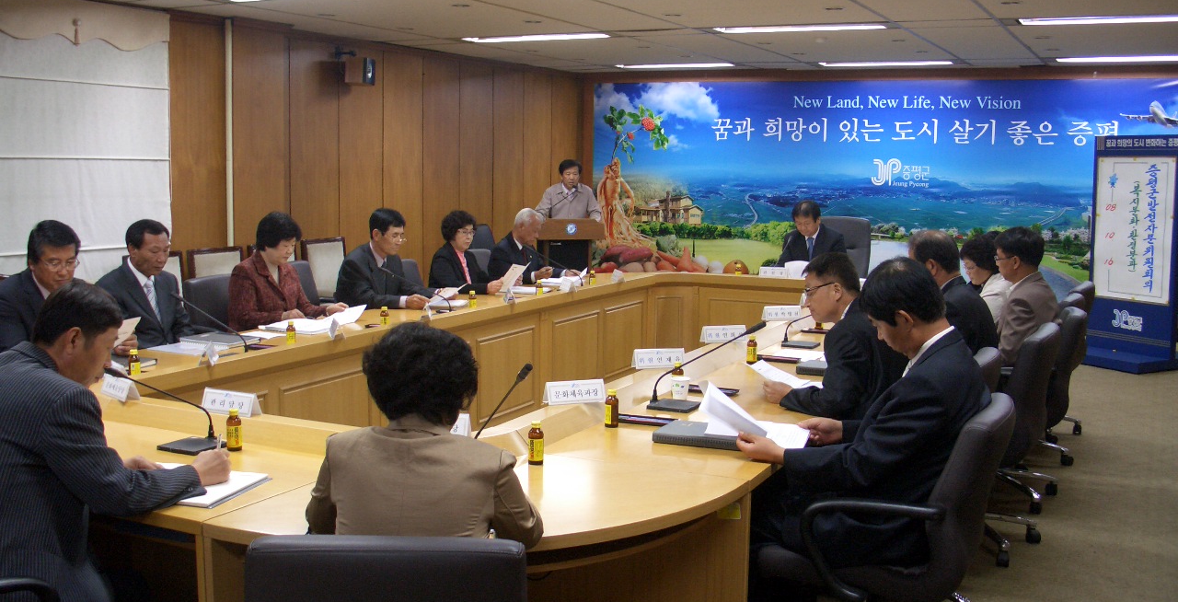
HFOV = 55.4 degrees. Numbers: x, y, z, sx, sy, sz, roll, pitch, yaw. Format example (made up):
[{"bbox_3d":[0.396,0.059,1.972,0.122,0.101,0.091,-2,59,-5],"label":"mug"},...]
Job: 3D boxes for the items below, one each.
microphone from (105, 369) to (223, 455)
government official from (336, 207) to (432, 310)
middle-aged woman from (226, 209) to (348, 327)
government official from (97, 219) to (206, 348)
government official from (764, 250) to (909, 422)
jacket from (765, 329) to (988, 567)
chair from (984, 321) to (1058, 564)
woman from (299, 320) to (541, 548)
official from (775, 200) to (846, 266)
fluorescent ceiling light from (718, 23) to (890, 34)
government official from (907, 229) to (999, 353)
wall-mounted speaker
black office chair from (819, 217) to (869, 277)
[{"bbox_3d":[-1.201,0.306,3.214,0.160,0.280,0.370,6,9,34],"label":"microphone"},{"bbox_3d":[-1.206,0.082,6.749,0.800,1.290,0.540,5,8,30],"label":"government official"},{"bbox_3d":[-1.496,0.207,5.772,0.780,1.270,0.550,6,9,34],"label":"middle-aged woman"},{"bbox_3d":[-1.887,0.293,5.022,0.780,1.280,0.560,7,10,39],"label":"government official"},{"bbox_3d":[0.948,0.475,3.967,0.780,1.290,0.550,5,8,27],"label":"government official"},{"bbox_3d":[0.883,0.400,3.319,0.600,0.700,0.540,6,9,30],"label":"jacket"},{"bbox_3d":[1.598,0.548,4.767,0.680,0.980,0.620,6,9,33],"label":"chair"},{"bbox_3d":[-0.368,0.649,2.576,0.540,1.240,0.740,1,7,-1],"label":"woman"},{"bbox_3d":[1.675,-0.122,8.682,0.560,1.320,0.780,5,8,29],"label":"official"},{"bbox_3d":[1.536,-2.036,8.267,1.270,0.080,0.280,5,8,27],"label":"fluorescent ceiling light"},{"bbox_3d":[1.433,0.356,4.853,0.780,1.330,0.550,5,9,30],"label":"government official"},{"bbox_3d":[-1.886,-1.891,9.261,0.190,0.220,0.190,6,8,9],"label":"wall-mounted speaker"},{"bbox_3d":[1.870,-0.078,8.912,0.660,1.180,0.700,5,8,29],"label":"black office chair"}]

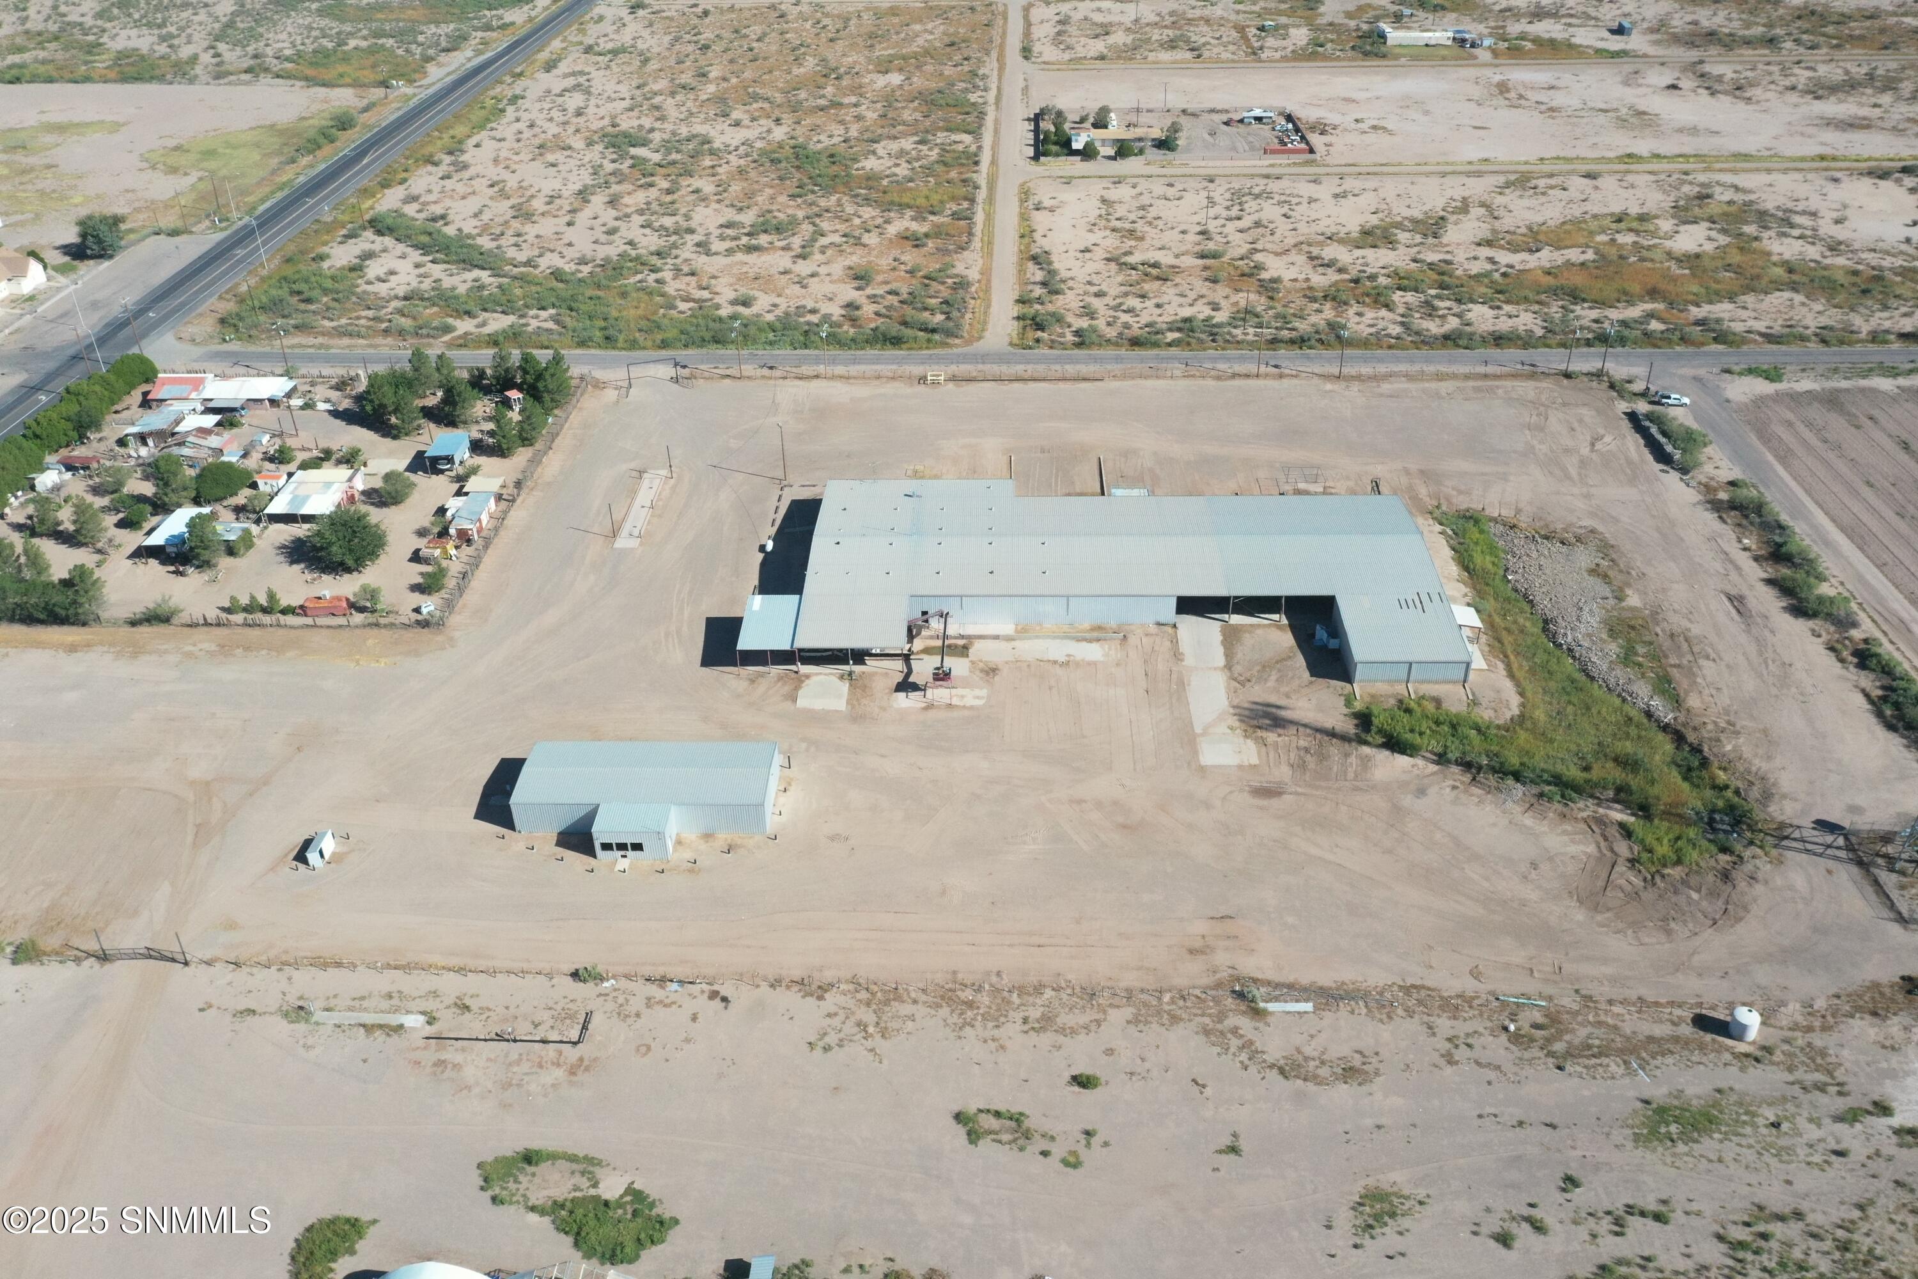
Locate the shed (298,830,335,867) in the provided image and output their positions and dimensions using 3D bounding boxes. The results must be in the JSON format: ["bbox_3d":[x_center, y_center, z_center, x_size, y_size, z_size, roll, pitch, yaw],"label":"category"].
[{"bbox_3d":[-75.629,24.811,176.863,1.580,2.420,3.760,1,33,3],"label":"shed"}]

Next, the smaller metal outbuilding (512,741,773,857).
[{"bbox_3d":[-38.144,19.192,181.935,30.610,5.190,17.300,0,33,2],"label":"smaller metal outbuilding"}]

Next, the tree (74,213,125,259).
[{"bbox_3d":[-206.901,-97.551,359.983,10.400,9.500,10.400,-1,33,0],"label":"tree"}]

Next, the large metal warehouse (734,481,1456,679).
[{"bbox_3d":[19.943,-11.108,225.513,100.550,6.350,52.950,0,33,1],"label":"large metal warehouse"}]

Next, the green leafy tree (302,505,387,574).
[{"bbox_3d":[-95.382,-15.702,232.759,12.100,9.300,12.100,-1,33,0],"label":"green leafy tree"}]

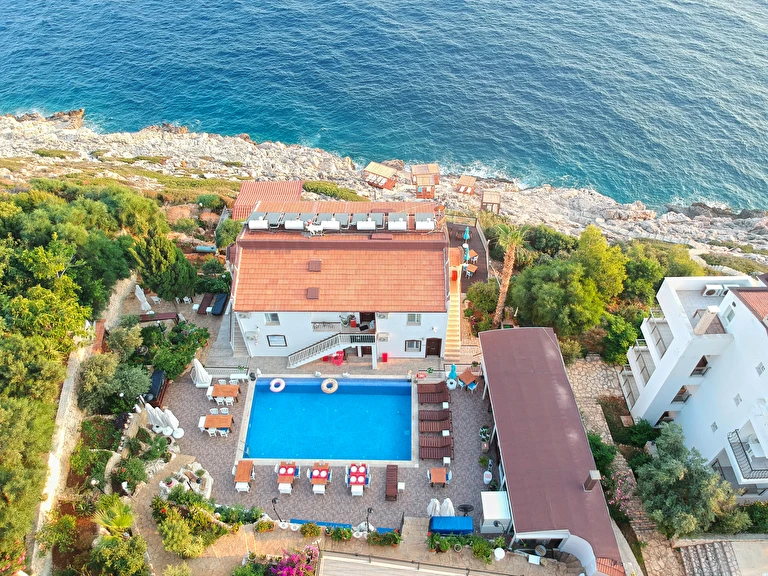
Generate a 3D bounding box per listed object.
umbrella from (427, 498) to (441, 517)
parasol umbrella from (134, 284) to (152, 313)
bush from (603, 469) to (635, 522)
[{"bbox_3d":[2.675,12.030,30.287,0.720,2.350,0.720,0,47,2],"label":"umbrella"},{"bbox_3d":[-17.039,0.806,39.466,0.650,2.750,0.650,0,47,2],"label":"parasol umbrella"},{"bbox_3d":[13.088,11.581,30.960,1.900,2.100,2.200,0,47,2],"label":"bush"}]

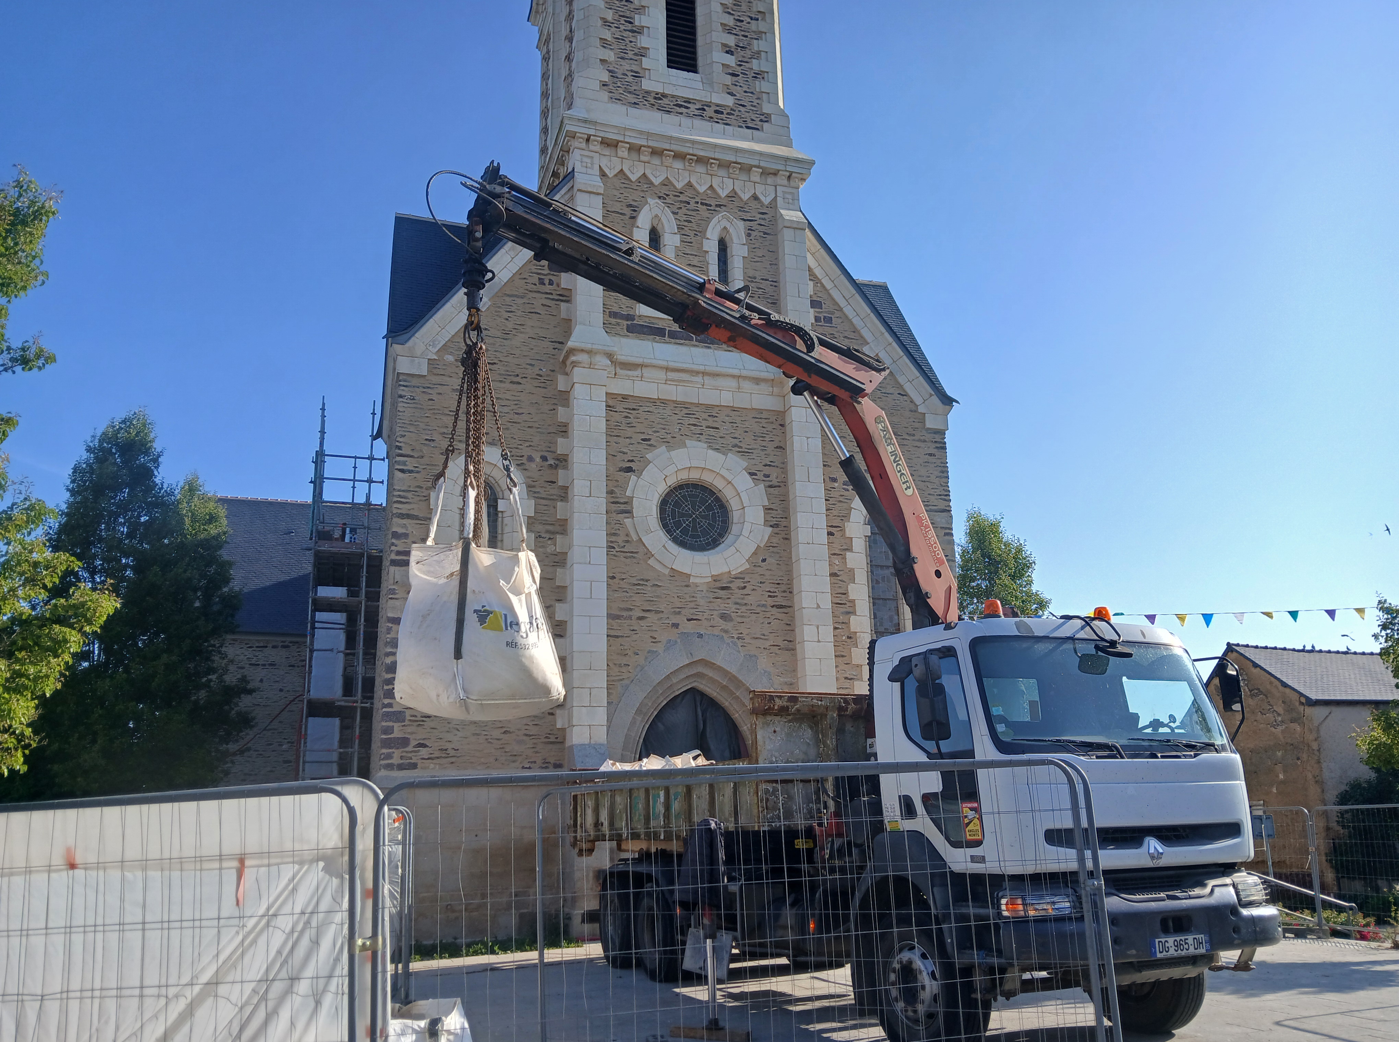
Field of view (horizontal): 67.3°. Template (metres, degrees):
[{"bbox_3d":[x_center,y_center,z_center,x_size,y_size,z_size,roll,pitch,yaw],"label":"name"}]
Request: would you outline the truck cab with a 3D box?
[{"bbox_3d":[2.756,2.335,7.915,2.520,3.120,2.120,6,-17,-25],"label":"truck cab"}]

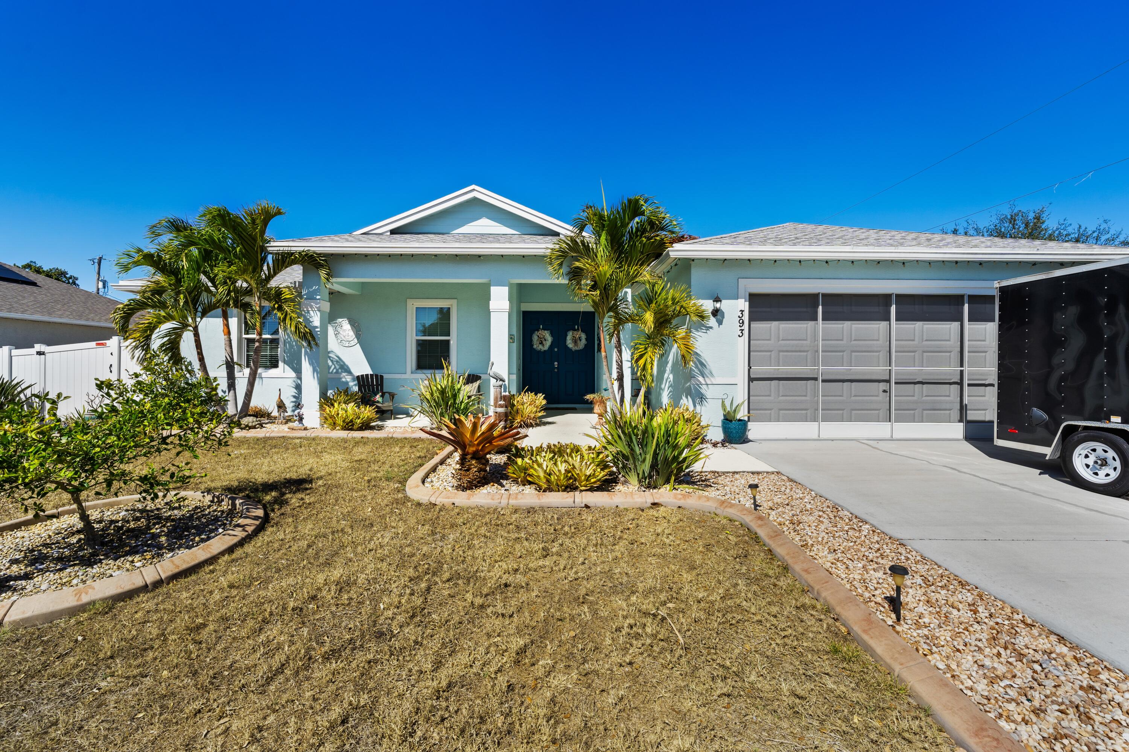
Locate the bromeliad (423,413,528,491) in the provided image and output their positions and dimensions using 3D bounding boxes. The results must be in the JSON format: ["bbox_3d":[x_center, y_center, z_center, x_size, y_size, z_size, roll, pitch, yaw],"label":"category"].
[{"bbox_3d":[-0.960,0.790,4.660,1.090,0.760,1.020,0,0,0],"label":"bromeliad"}]

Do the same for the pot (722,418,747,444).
[{"bbox_3d":[2.640,0.865,6.830,0.400,0.360,0.400,0,0,0],"label":"pot"}]

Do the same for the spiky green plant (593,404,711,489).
[{"bbox_3d":[0.985,0.800,5.080,1.300,0.930,1.080,0,0,0],"label":"spiky green plant"}]

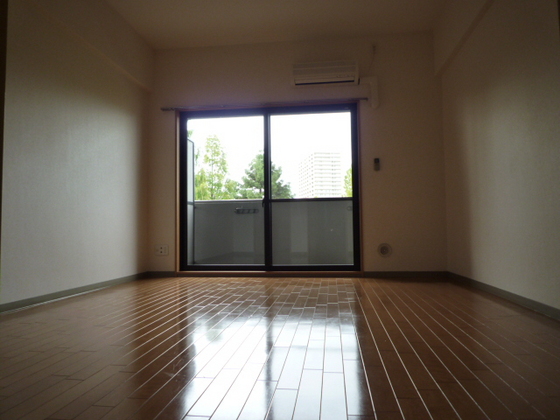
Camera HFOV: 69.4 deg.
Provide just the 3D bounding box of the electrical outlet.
[{"bbox_3d":[-1.331,0.454,4.548,0.166,0.123,0.012,-1,-3,7],"label":"electrical outlet"}]

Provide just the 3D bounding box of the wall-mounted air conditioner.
[{"bbox_3d":[0.490,-1.429,4.314,0.675,0.223,0.190,-1,-3,7],"label":"wall-mounted air conditioner"}]

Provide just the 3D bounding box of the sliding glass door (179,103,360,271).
[{"bbox_3d":[-0.145,-0.239,4.560,2.023,1.829,0.100,-1,-3,7],"label":"sliding glass door"}]

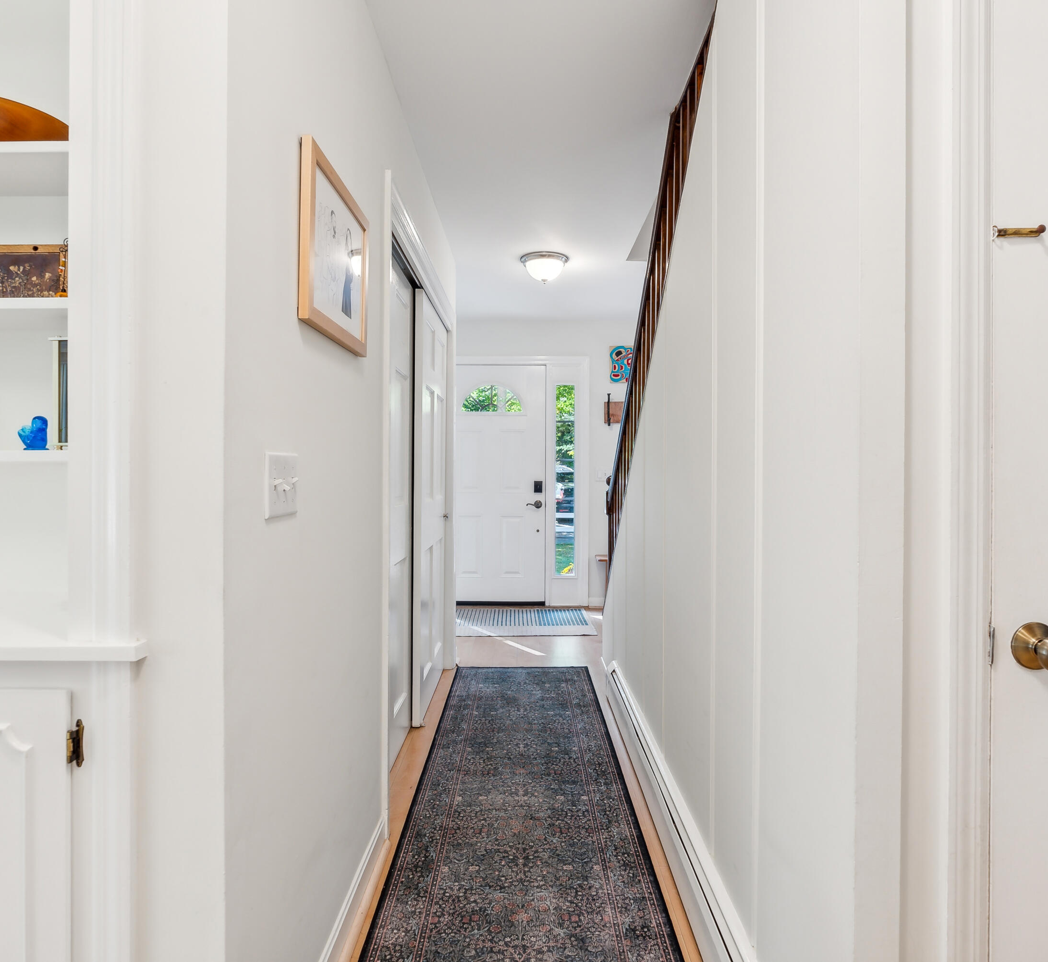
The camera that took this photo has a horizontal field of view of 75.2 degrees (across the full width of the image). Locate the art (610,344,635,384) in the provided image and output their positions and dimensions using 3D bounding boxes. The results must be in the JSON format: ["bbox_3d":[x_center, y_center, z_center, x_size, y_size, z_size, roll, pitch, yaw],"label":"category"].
[{"bbox_3d":[0.855,-0.983,5.770,0.250,0.315,0.020,0,1,0],"label":"art"}]

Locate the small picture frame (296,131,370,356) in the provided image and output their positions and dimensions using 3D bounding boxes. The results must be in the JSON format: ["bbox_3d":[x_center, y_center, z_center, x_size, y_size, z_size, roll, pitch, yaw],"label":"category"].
[{"bbox_3d":[-0.424,-0.501,1.565,0.025,0.360,0.490,0,1,0],"label":"small picture frame"}]

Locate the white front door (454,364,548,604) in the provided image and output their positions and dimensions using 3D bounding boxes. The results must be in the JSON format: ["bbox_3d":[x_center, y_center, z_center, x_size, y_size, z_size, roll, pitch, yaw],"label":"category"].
[{"bbox_3d":[-0.258,0.027,5.800,0.914,2.030,0.045,0,1,0],"label":"white front door"}]

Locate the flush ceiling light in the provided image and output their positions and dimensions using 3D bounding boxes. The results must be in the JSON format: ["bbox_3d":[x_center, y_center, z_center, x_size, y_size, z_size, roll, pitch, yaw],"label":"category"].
[{"bbox_3d":[0.128,-1.280,4.170,0.300,0.155,0.300,0,1,0],"label":"flush ceiling light"}]

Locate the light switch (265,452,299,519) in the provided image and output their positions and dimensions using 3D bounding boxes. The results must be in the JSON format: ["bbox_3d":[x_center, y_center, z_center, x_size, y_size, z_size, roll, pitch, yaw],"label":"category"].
[{"bbox_3d":[-0.428,0.007,1.232,0.017,0.114,0.160,0,1,0],"label":"light switch"}]

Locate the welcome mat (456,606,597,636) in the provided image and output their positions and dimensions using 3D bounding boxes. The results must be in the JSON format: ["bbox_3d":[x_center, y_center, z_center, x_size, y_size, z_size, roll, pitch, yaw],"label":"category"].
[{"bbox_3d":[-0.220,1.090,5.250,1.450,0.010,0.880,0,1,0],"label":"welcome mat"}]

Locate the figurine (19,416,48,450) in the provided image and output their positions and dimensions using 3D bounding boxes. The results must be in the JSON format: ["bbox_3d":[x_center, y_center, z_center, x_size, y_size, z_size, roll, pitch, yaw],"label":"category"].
[{"bbox_3d":[-0.906,-0.087,1.260,0.054,0.063,0.045,0,1,14],"label":"figurine"}]

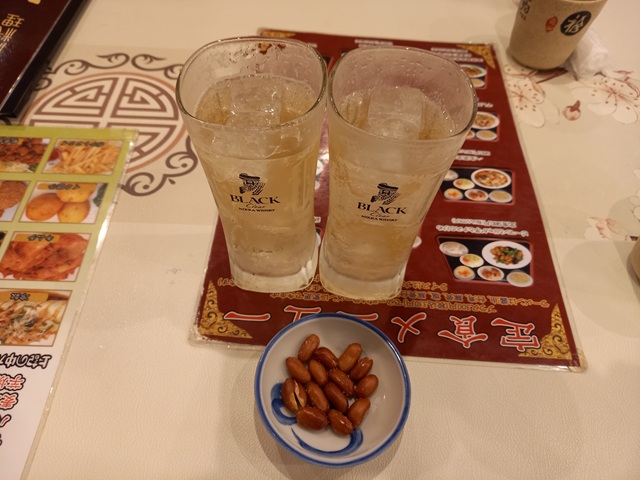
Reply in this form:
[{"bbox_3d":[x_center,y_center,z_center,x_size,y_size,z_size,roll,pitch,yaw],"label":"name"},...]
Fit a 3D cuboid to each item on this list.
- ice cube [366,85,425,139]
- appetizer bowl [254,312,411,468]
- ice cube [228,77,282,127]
[{"bbox_3d":[0.039,-0.064,0.246,0.027,0.026,0.025,7,56,2],"label":"ice cube"},{"bbox_3d":[0.007,0.089,0.271,0.086,0.033,0.086,1,56,-2],"label":"appetizer bowl"},{"bbox_3d":[-0.033,-0.067,0.248,0.026,0.026,0.026,-2,57,-4],"label":"ice cube"}]

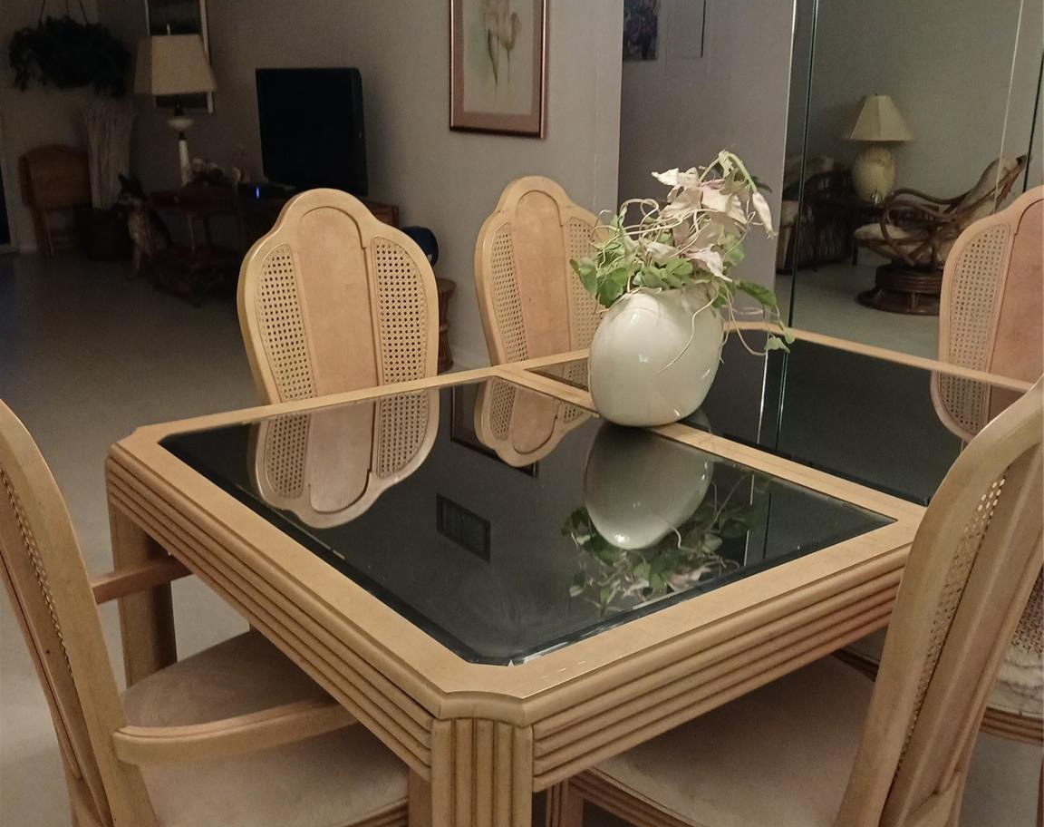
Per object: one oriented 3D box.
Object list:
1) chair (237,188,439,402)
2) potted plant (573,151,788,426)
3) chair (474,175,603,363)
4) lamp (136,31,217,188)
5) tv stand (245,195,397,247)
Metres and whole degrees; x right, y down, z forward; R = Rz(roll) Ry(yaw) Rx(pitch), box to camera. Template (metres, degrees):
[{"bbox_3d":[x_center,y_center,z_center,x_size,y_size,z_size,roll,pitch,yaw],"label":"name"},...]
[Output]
[{"bbox_3d":[-0.217,0.150,2.074,0.500,1.100,0.600,-13,22,-39],"label":"chair"},{"bbox_3d":[0.264,-0.203,1.813,0.365,0.457,0.310,3,17,7],"label":"potted plant"},{"bbox_3d":[0.195,0.040,2.458,0.500,1.100,0.600,-14,22,-39],"label":"chair"},{"bbox_3d":[-2.087,-1.825,6.577,0.390,0.910,0.360,-12,21,-37],"label":"lamp"},{"bbox_3d":[-1.078,-0.766,5.733,0.420,0.690,0.980,-12,21,-37],"label":"tv stand"}]

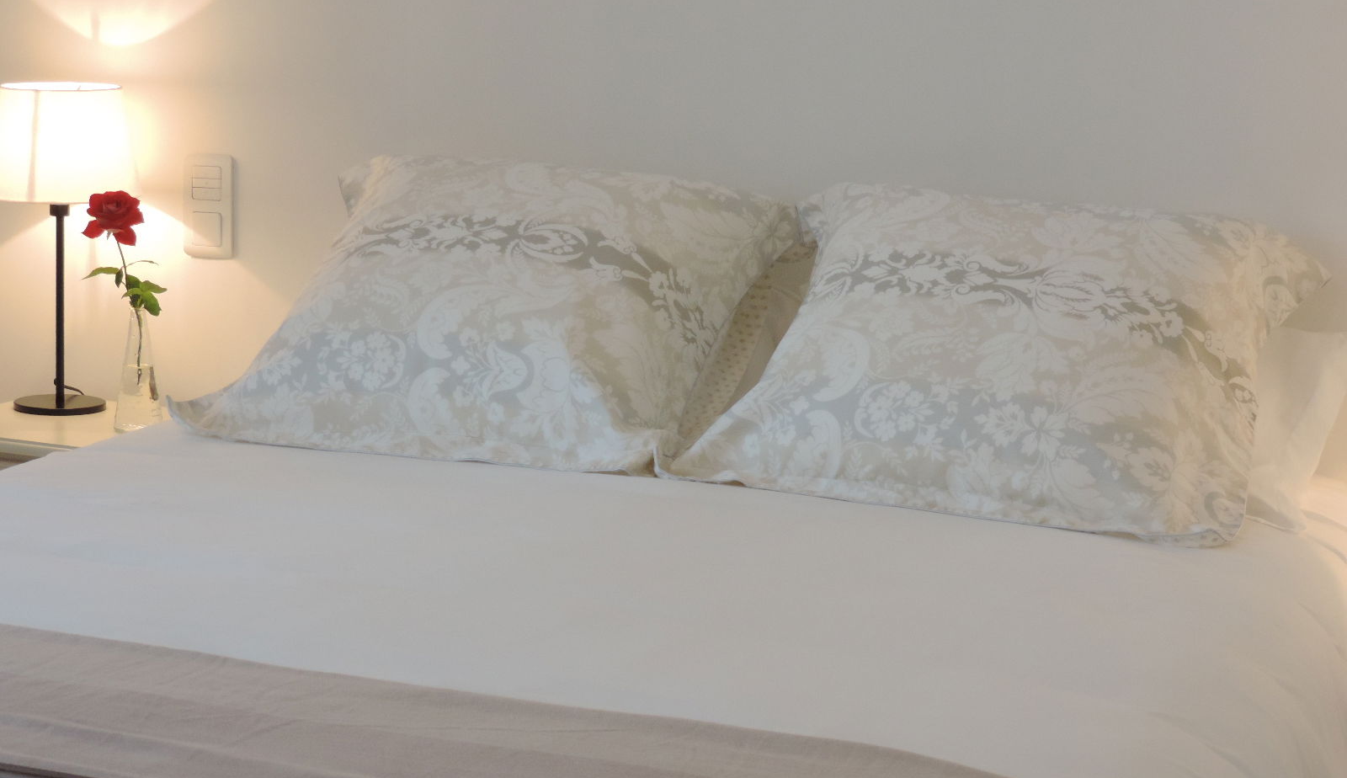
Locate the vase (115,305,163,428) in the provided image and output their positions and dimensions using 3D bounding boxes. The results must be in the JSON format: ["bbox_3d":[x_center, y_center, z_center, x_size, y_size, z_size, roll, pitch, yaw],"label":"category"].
[{"bbox_3d":[-0.789,-0.030,4.016,0.072,0.178,0.072,1,9,0],"label":"vase"}]

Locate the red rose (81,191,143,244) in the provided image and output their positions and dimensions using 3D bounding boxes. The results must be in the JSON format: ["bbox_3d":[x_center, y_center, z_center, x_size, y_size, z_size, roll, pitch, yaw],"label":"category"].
[{"bbox_3d":[-0.819,-0.249,3.982,0.088,0.079,0.083,-1,9,-12],"label":"red rose"}]

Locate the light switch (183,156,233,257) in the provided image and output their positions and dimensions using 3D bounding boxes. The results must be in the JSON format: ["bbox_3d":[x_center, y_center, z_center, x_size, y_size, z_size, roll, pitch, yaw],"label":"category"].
[{"bbox_3d":[-0.705,-0.277,4.130,0.085,0.158,0.012,5,10,24],"label":"light switch"}]

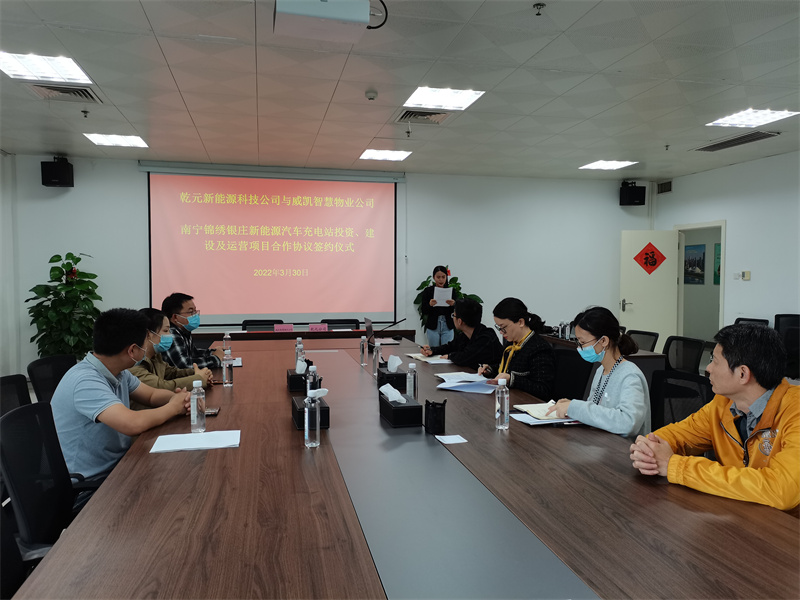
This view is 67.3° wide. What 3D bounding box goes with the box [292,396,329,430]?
[{"bbox_3d":[-0.395,0.498,2.656,0.131,0.090,0.262,0,3,-13],"label":"box"}]

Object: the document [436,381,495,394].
[{"bbox_3d":[0.365,0.472,3.266,0.285,0.035,0.205,2,3,28],"label":"document"}]

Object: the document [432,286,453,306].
[{"bbox_3d":[0.497,-0.029,6.900,0.210,0.290,0.015,0,37,-4],"label":"document"}]

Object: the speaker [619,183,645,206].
[{"bbox_3d":[3.499,-1.588,9.044,0.340,0.300,0.260,0,10,-7],"label":"speaker"}]

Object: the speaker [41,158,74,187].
[{"bbox_3d":[-4.151,-1.516,7.286,0.280,0.275,0.240,0,2,-13],"label":"speaker"}]

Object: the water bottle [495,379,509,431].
[{"bbox_3d":[0.441,0.444,2.573,0.058,0.213,0.058,0,3,-13],"label":"water bottle"}]

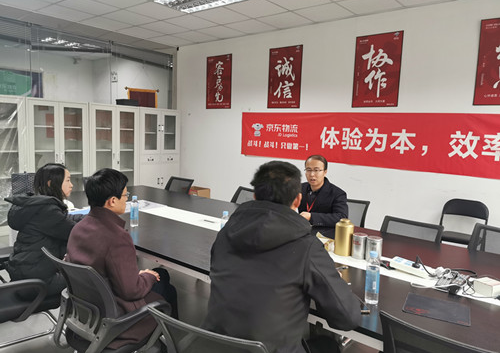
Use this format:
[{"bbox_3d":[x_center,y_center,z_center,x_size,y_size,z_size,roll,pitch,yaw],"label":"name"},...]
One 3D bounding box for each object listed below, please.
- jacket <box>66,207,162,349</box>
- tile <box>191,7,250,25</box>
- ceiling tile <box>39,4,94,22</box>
[{"bbox_3d":[-0.688,0.476,1.977,0.515,0.656,0.505,7,8,38],"label":"jacket"},{"bbox_3d":[-0.383,-2.149,5.212,0.606,0.020,0.606,8,8,39],"label":"tile"},{"bbox_3d":[-2.530,-2.262,5.412,0.527,0.015,0.606,7,8,38],"label":"ceiling tile"}]

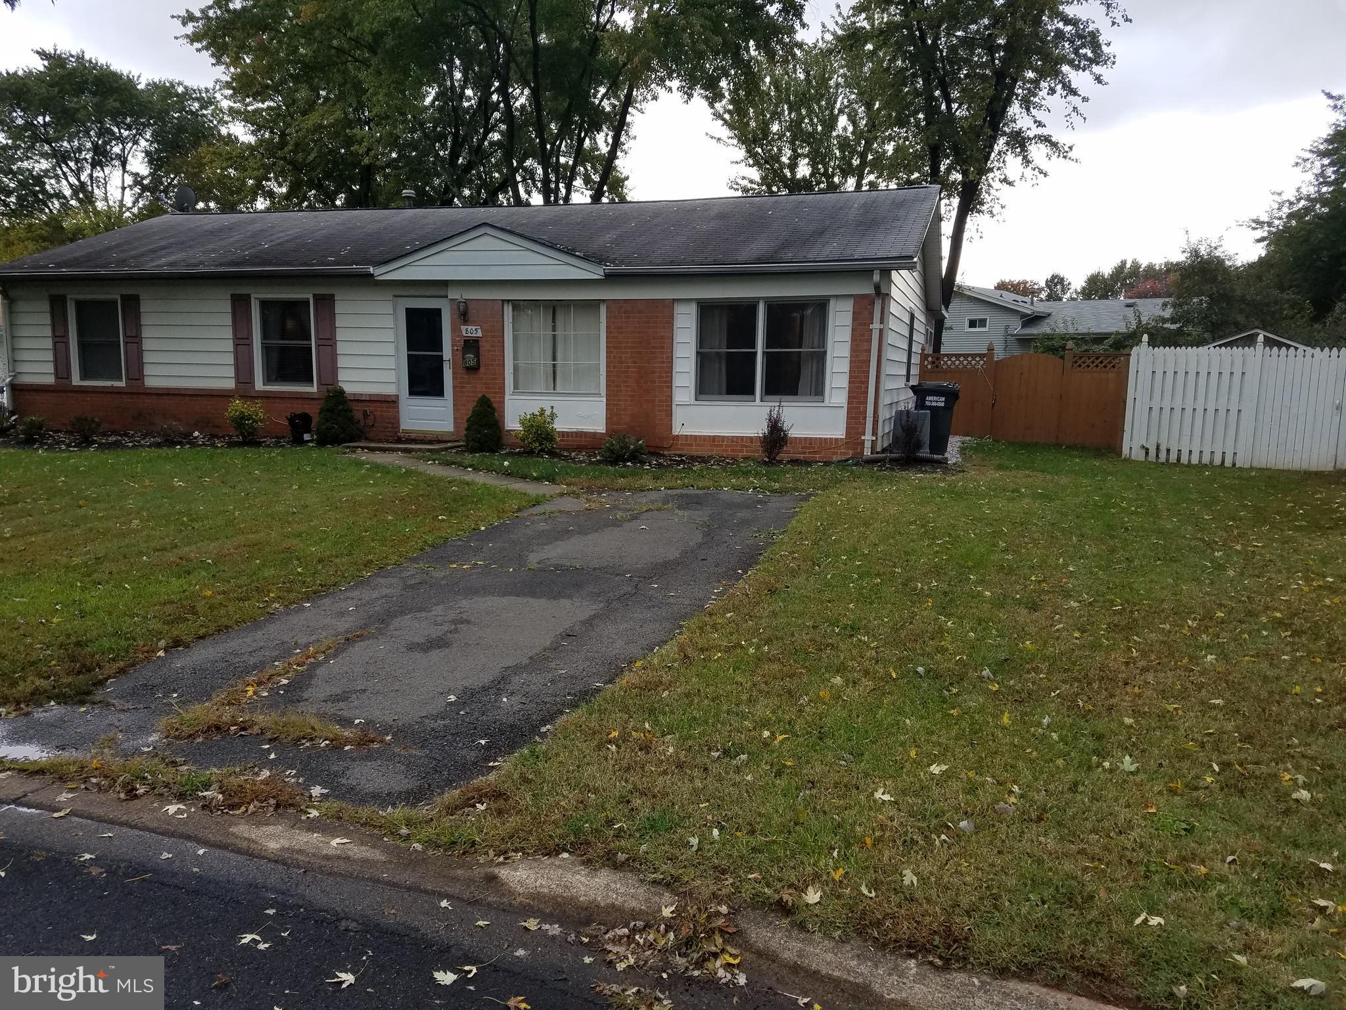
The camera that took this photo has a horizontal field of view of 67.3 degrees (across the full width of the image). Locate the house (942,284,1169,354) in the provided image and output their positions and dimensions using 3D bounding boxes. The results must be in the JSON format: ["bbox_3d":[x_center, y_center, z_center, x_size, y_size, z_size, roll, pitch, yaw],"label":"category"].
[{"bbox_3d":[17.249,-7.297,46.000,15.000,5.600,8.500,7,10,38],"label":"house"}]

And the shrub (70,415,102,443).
[{"bbox_3d":[-9.382,-1.218,16.150,0.460,0.460,0.440,3,8,17],"label":"shrub"}]

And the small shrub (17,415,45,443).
[{"bbox_3d":[-10.533,-1.252,16.600,0.420,0.440,0.420,3,8,17],"label":"small shrub"}]

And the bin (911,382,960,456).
[{"bbox_3d":[3.724,-1.224,14.350,0.710,1.050,0.620,3,8,17],"label":"bin"}]

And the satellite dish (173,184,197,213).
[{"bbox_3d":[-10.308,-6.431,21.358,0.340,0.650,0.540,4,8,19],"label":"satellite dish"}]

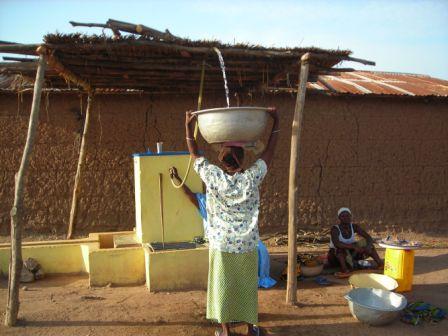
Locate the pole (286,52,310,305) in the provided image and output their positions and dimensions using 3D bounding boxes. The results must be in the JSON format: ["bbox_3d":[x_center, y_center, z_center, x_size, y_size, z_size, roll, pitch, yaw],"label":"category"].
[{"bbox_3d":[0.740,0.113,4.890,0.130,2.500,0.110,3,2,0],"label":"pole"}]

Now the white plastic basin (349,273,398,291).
[{"bbox_3d":[1.515,1.253,5.021,0.490,0.170,0.490,6,5,0],"label":"white plastic basin"}]

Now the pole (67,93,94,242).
[{"bbox_3d":[-2.141,0.095,7.200,0.100,2.450,0.090,8,0,0],"label":"pole"}]

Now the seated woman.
[{"bbox_3d":[1.690,0.906,6.320,0.630,0.790,0.700,-1,2,-5],"label":"seated woman"}]

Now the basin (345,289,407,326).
[{"bbox_3d":[1.333,1.269,4.350,0.540,0.210,0.540,4,7,0],"label":"basin"}]

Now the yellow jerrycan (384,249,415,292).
[{"bbox_3d":[1.936,1.110,5.446,0.220,0.440,0.260,-2,3,-40],"label":"yellow jerrycan"}]

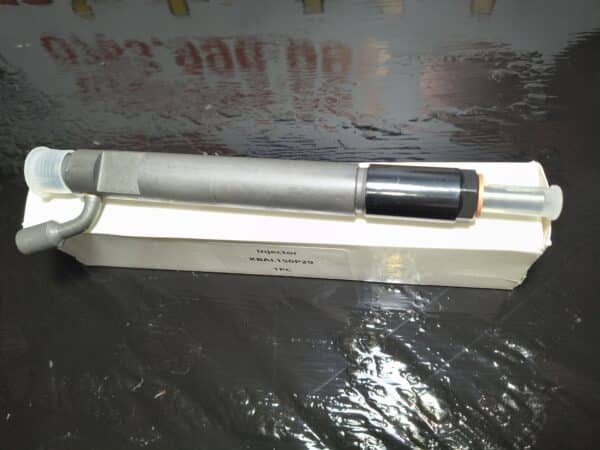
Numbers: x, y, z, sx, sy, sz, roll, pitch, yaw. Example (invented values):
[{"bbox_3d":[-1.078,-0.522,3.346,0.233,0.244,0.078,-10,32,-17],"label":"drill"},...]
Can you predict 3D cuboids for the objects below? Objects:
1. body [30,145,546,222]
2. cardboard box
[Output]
[{"bbox_3d":[-0.014,-0.019,0.200,0.234,0.024,0.024,5,65,12],"label":"body"},{"bbox_3d":[-0.014,-0.002,0.230,0.245,0.046,0.043,2,65,11],"label":"cardboard box"}]

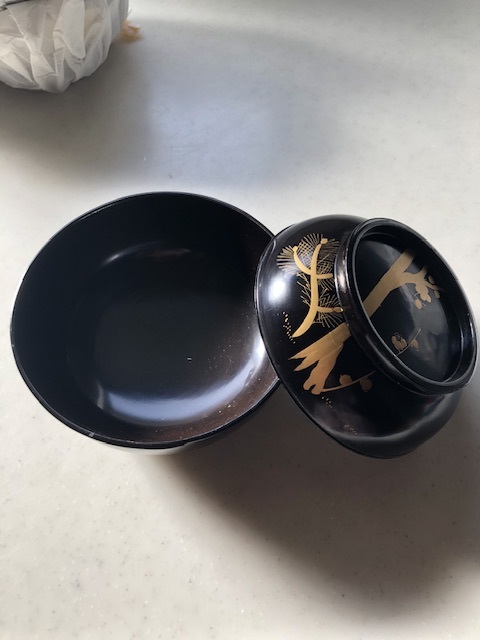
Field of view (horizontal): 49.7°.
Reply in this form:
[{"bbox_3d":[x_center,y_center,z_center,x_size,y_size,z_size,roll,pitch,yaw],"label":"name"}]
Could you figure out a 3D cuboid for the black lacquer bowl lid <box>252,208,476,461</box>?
[{"bbox_3d":[0.065,-0.002,0.230,0.118,0.036,0.118,18,57,-29],"label":"black lacquer bowl lid"}]

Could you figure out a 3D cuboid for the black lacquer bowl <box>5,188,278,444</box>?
[{"bbox_3d":[-0.034,0.007,0.247,0.123,0.060,0.123,0,62,0],"label":"black lacquer bowl"}]

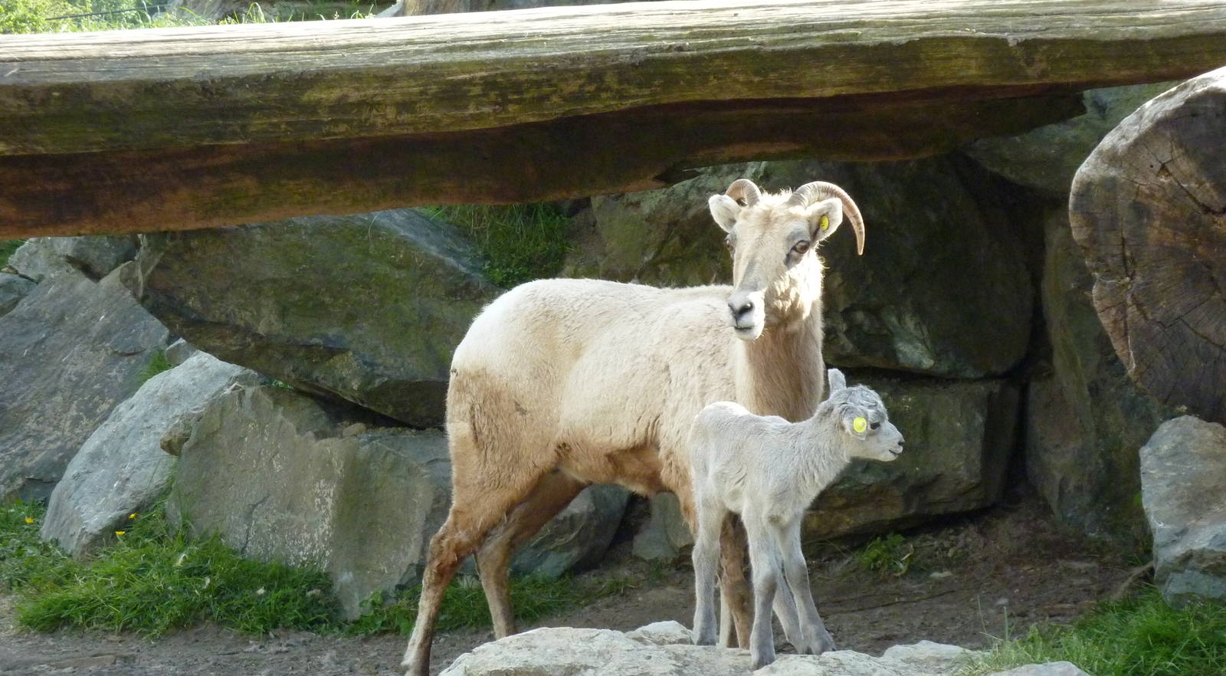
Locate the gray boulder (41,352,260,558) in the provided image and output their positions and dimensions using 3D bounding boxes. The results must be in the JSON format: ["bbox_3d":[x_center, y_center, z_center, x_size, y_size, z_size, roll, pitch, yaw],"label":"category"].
[{"bbox_3d":[-1.059,0.273,12.000,0.520,0.480,0.420,0,6,0],"label":"gray boulder"}]

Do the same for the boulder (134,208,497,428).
[{"bbox_3d":[-0.680,-0.054,12.100,0.880,0.540,0.550,0,6,0],"label":"boulder"}]

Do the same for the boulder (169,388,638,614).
[{"bbox_3d":[-0.483,0.371,11.750,1.040,0.530,0.500,0,6,0],"label":"boulder"}]

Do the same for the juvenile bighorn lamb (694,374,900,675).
[{"bbox_3d":[0.340,0.340,9.800,0.460,0.550,0.180,4,7,35],"label":"juvenile bighorn lamb"}]

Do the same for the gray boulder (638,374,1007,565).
[{"bbox_3d":[0.480,0.309,12.400,0.930,0.440,0.550,0,6,0],"label":"gray boulder"}]

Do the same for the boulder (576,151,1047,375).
[{"bbox_3d":[0.446,-0.180,12.600,1.120,0.570,0.620,0,6,0],"label":"boulder"}]

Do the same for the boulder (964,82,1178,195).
[{"bbox_3d":[1.127,-0.496,12.700,0.580,0.340,0.450,0,6,0],"label":"boulder"}]

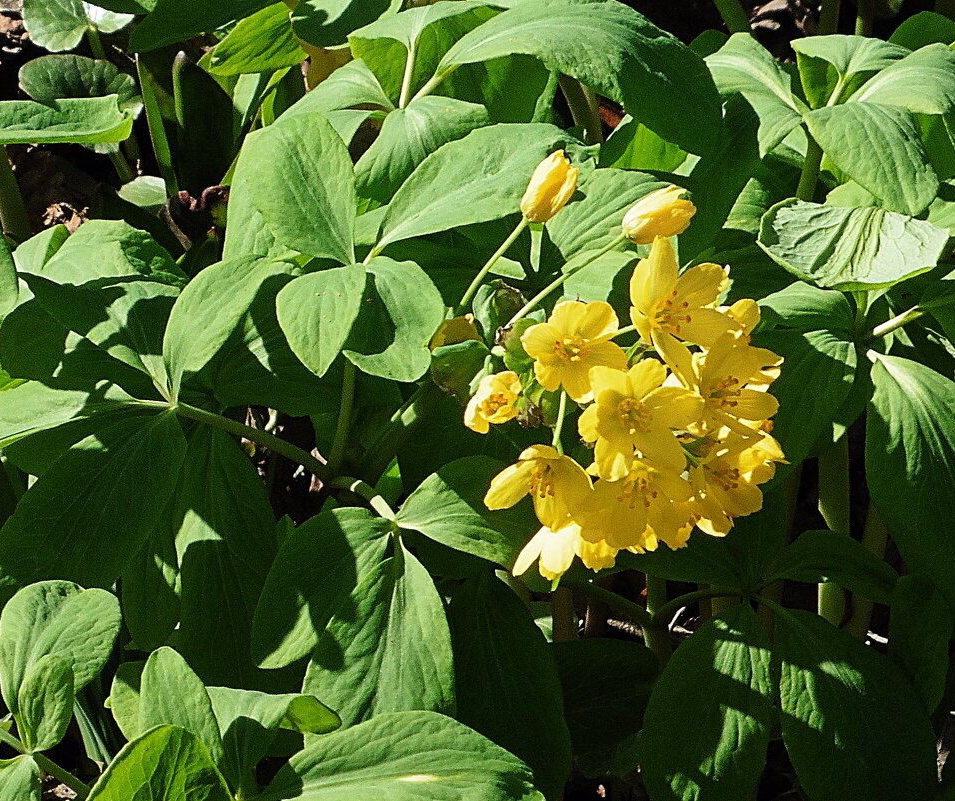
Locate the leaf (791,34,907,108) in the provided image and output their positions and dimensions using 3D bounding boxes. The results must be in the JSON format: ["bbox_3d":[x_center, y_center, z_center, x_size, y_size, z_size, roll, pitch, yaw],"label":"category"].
[{"bbox_3d":[0.083,-0.074,1.060,0.025,0.009,0.024,1,18,3],"label":"leaf"}]

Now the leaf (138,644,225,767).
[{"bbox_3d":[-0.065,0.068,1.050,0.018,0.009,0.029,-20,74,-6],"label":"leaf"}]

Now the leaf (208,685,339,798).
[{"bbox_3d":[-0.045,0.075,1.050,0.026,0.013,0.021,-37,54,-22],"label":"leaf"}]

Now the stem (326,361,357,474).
[{"bbox_3d":[-0.029,0.004,1.015,0.003,0.025,0.003,10,19,3],"label":"stem"}]

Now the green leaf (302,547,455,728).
[{"bbox_3d":[-0.020,0.050,0.990,0.027,0.009,0.040,16,78,10],"label":"green leaf"}]

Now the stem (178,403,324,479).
[{"bbox_3d":[-0.045,0.008,0.935,0.034,0.004,0.004,26,0,9],"label":"stem"}]

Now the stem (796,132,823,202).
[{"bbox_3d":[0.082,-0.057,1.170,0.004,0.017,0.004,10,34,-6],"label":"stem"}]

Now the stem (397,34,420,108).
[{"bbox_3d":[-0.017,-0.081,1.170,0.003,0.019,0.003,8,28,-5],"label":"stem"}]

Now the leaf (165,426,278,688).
[{"bbox_3d":[-0.050,0.031,0.925,0.022,0.008,0.052,-3,76,-1],"label":"leaf"}]

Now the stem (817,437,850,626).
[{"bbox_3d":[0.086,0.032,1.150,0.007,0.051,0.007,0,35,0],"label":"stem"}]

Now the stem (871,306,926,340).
[{"bbox_3d":[0.085,-0.016,0.965,0.013,0.002,0.002,-30,0,0],"label":"stem"}]

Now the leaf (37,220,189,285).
[{"bbox_3d":[-0.076,-0.030,0.985,0.031,0.008,0.024,12,34,7],"label":"leaf"}]

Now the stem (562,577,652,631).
[{"bbox_3d":[0.026,0.043,1.000,0.021,0.004,0.004,25,61,8],"label":"stem"}]

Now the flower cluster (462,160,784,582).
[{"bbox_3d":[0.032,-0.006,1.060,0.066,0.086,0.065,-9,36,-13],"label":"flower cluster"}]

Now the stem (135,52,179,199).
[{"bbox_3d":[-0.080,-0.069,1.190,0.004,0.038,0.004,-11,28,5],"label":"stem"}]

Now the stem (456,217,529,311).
[{"bbox_3d":[0.003,-0.029,1.000,0.002,0.024,0.002,38,10,12],"label":"stem"}]

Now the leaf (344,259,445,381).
[{"bbox_3d":[-0.018,-0.017,1.000,0.021,0.009,0.027,-13,62,-14],"label":"leaf"}]

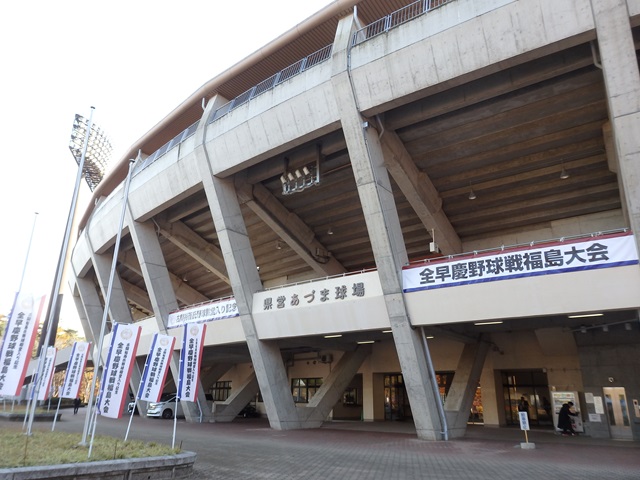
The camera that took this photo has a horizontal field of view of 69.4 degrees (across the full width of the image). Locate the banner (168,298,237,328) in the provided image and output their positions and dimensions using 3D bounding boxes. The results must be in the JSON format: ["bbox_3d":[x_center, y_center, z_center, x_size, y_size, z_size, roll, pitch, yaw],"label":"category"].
[{"bbox_3d":[-6.530,4.091,25.308,7.100,0.920,0.060,-17,-26,42],"label":"banner"}]

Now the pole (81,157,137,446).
[{"bbox_3d":[-5.825,1.350,12.848,0.140,7.960,0.140,10,-21,-23],"label":"pole"}]

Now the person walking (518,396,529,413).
[{"bbox_3d":[11.367,9.544,25.621,0.520,1.680,0.360,-10,-21,28],"label":"person walking"}]

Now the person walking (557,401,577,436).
[{"bbox_3d":[11.344,8.148,21.114,0.750,1.450,0.500,2,-19,-5],"label":"person walking"}]

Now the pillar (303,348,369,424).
[{"bbox_3d":[1.114,8.217,27.185,0.750,1.150,5.900,-14,18,37],"label":"pillar"}]

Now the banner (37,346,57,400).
[{"bbox_3d":[-9.893,4.779,16.573,0.550,1.795,0.060,2,-19,-1],"label":"banner"}]

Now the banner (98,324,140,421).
[{"bbox_3d":[-4.231,2.732,9.748,0.550,1.836,0.060,1,-20,8],"label":"banner"}]

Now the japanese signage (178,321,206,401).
[{"bbox_3d":[-3.212,3.044,11.564,0.550,1.825,0.060,-4,-20,16],"label":"japanese signage"}]

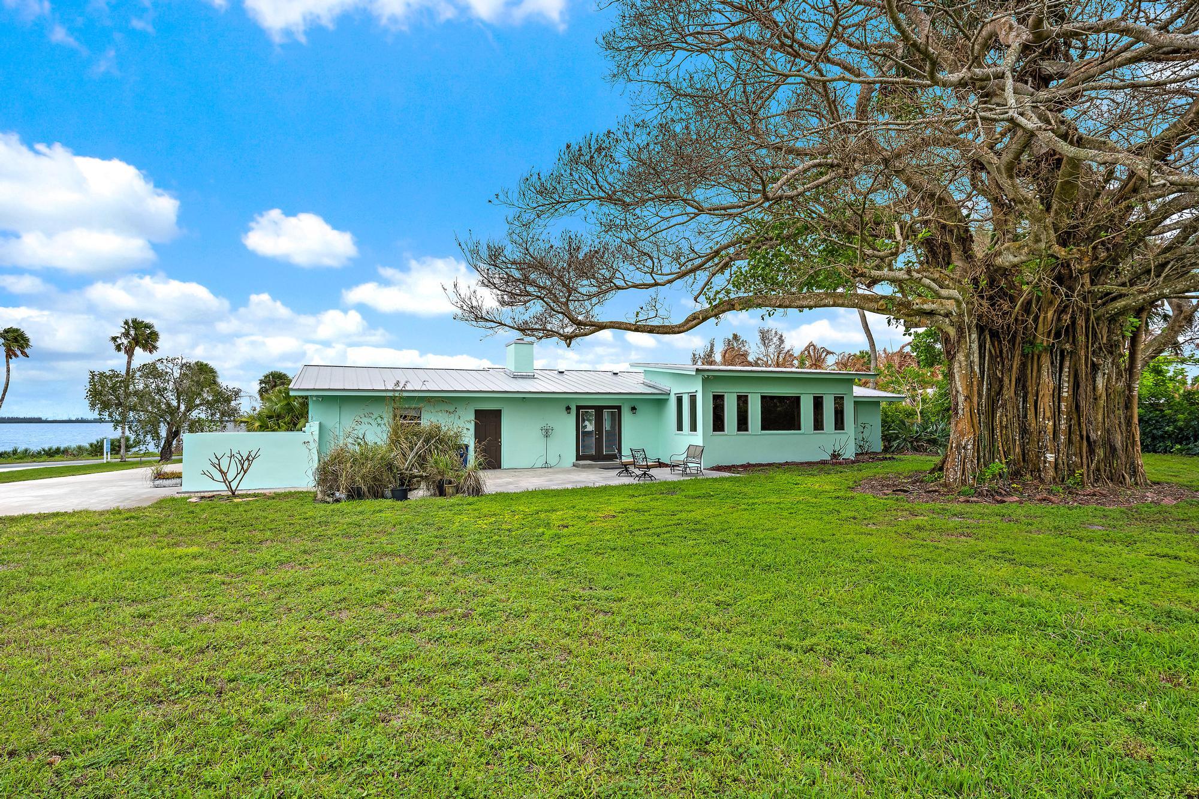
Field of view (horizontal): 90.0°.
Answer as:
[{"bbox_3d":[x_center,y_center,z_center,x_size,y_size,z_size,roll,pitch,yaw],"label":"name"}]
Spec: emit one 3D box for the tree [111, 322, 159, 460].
[{"bbox_3d":[-34.400,-0.750,44.400,3.100,10.600,3.100,0,-2,0],"label":"tree"}]

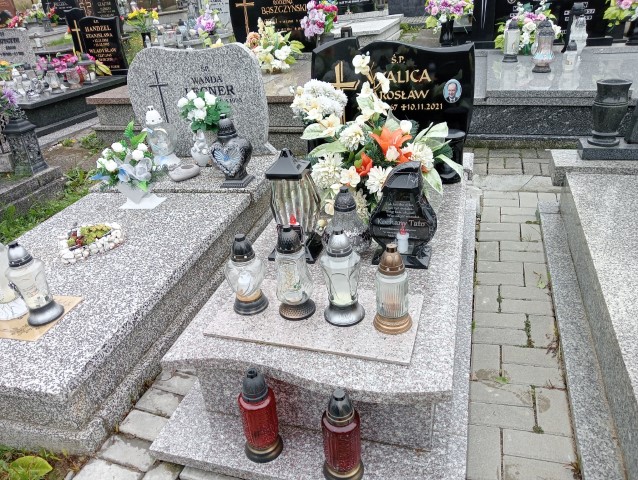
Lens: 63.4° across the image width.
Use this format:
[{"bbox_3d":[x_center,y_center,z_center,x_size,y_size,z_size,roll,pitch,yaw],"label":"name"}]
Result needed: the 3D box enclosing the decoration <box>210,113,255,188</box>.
[{"bbox_3d":[-0.459,-0.479,2.739,0.222,0.370,0.155,3,29,17],"label":"decoration"}]

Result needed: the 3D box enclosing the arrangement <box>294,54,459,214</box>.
[{"bbox_3d":[0.254,-0.441,2.295,0.680,0.640,0.450,3,29,17],"label":"arrangement"}]

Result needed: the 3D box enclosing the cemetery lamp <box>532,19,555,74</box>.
[{"bbox_3d":[1.656,-1.425,3.795,0.165,0.338,0.165,3,29,17],"label":"cemetery lamp"}]

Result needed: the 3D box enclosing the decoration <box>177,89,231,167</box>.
[{"bbox_3d":[-0.726,-0.681,3.147,0.282,0.444,0.235,1,28,17],"label":"decoration"}]

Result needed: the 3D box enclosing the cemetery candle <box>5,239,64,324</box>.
[{"bbox_3d":[-0.990,0.139,1.780,0.124,0.288,0.124,1,28,17],"label":"cemetery candle"}]

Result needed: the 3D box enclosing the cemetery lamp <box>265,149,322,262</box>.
[{"bbox_3d":[-0.110,-0.146,2.027,0.205,0.435,0.180,3,29,17],"label":"cemetery lamp"}]

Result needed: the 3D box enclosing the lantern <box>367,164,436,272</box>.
[{"bbox_3d":[0.312,-0.108,1.923,0.250,0.387,0.165,3,29,17],"label":"lantern"}]

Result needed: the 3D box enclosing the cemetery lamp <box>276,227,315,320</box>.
[{"bbox_3d":[-0.085,0.098,1.665,0.125,0.305,0.125,-5,28,2],"label":"cemetery lamp"}]

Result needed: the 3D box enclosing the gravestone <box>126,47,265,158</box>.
[{"bbox_3d":[-0.740,-0.871,3.260,0.893,0.681,0.080,1,28,17],"label":"gravestone"}]

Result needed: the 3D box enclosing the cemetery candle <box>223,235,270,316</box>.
[{"bbox_3d":[-0.220,0.096,1.569,0.122,0.247,0.115,4,29,16],"label":"cemetery candle"}]

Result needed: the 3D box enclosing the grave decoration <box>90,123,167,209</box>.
[{"bbox_3d":[-1.000,-0.392,2.681,0.320,0.418,0.254,1,28,17],"label":"grave decoration"}]

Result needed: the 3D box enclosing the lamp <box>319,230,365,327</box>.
[{"bbox_3d":[0.071,0.110,1.618,0.135,0.299,0.135,-5,28,2],"label":"lamp"}]

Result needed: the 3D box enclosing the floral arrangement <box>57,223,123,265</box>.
[{"bbox_3d":[-1.039,-0.009,2.331,0.296,0.066,0.226,-25,31,-30],"label":"floral arrangement"}]

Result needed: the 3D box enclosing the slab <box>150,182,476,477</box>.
[{"bbox_3d":[0.157,0.145,2.067,0.891,0.324,1.716,4,29,16],"label":"slab"}]

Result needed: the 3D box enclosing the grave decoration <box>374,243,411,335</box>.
[{"bbox_3d":[0.221,0.140,1.562,0.123,0.270,0.123,3,29,17],"label":"grave decoration"}]

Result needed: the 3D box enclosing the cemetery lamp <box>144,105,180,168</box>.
[{"bbox_3d":[-0.964,-0.636,3.146,0.185,0.365,0.170,3,29,17],"label":"cemetery lamp"}]

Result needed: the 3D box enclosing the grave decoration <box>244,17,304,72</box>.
[{"bbox_3d":[-0.442,-1.898,5.032,0.530,0.420,0.400,3,29,17],"label":"grave decoration"}]

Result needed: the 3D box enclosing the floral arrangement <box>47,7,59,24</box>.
[{"bbox_3d":[-5.984,-5.041,11.600,0.270,0.380,0.250,4,29,16],"label":"floral arrangement"}]

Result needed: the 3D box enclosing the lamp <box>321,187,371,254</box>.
[{"bbox_3d":[0.106,-0.082,1.900,0.169,0.239,0.169,4,29,16],"label":"lamp"}]

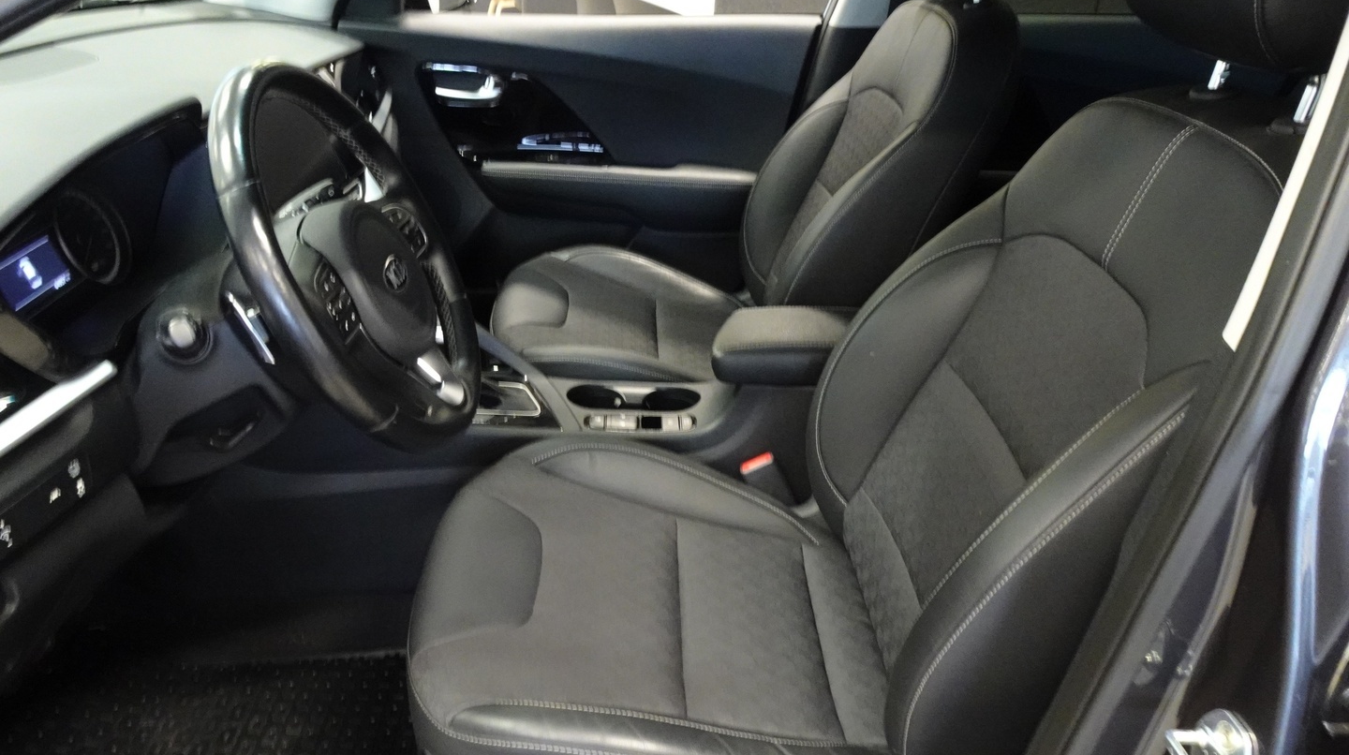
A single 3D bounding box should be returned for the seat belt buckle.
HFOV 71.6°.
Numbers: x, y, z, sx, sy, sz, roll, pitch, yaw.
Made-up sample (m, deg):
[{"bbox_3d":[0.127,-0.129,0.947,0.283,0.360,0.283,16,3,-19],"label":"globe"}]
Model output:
[{"bbox_3d":[0.134,0.148,1.314,0.048,0.082,0.027,-24,28,13],"label":"seat belt buckle"}]

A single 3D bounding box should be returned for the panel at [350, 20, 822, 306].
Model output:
[{"bbox_3d":[-0.198,-0.413,1.921,0.930,0.620,0.140,1,31,-2],"label":"panel"}]

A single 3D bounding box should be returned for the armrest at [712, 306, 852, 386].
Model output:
[{"bbox_3d":[0.182,-0.048,1.332,0.265,0.066,0.145,1,31,-2],"label":"armrest"}]

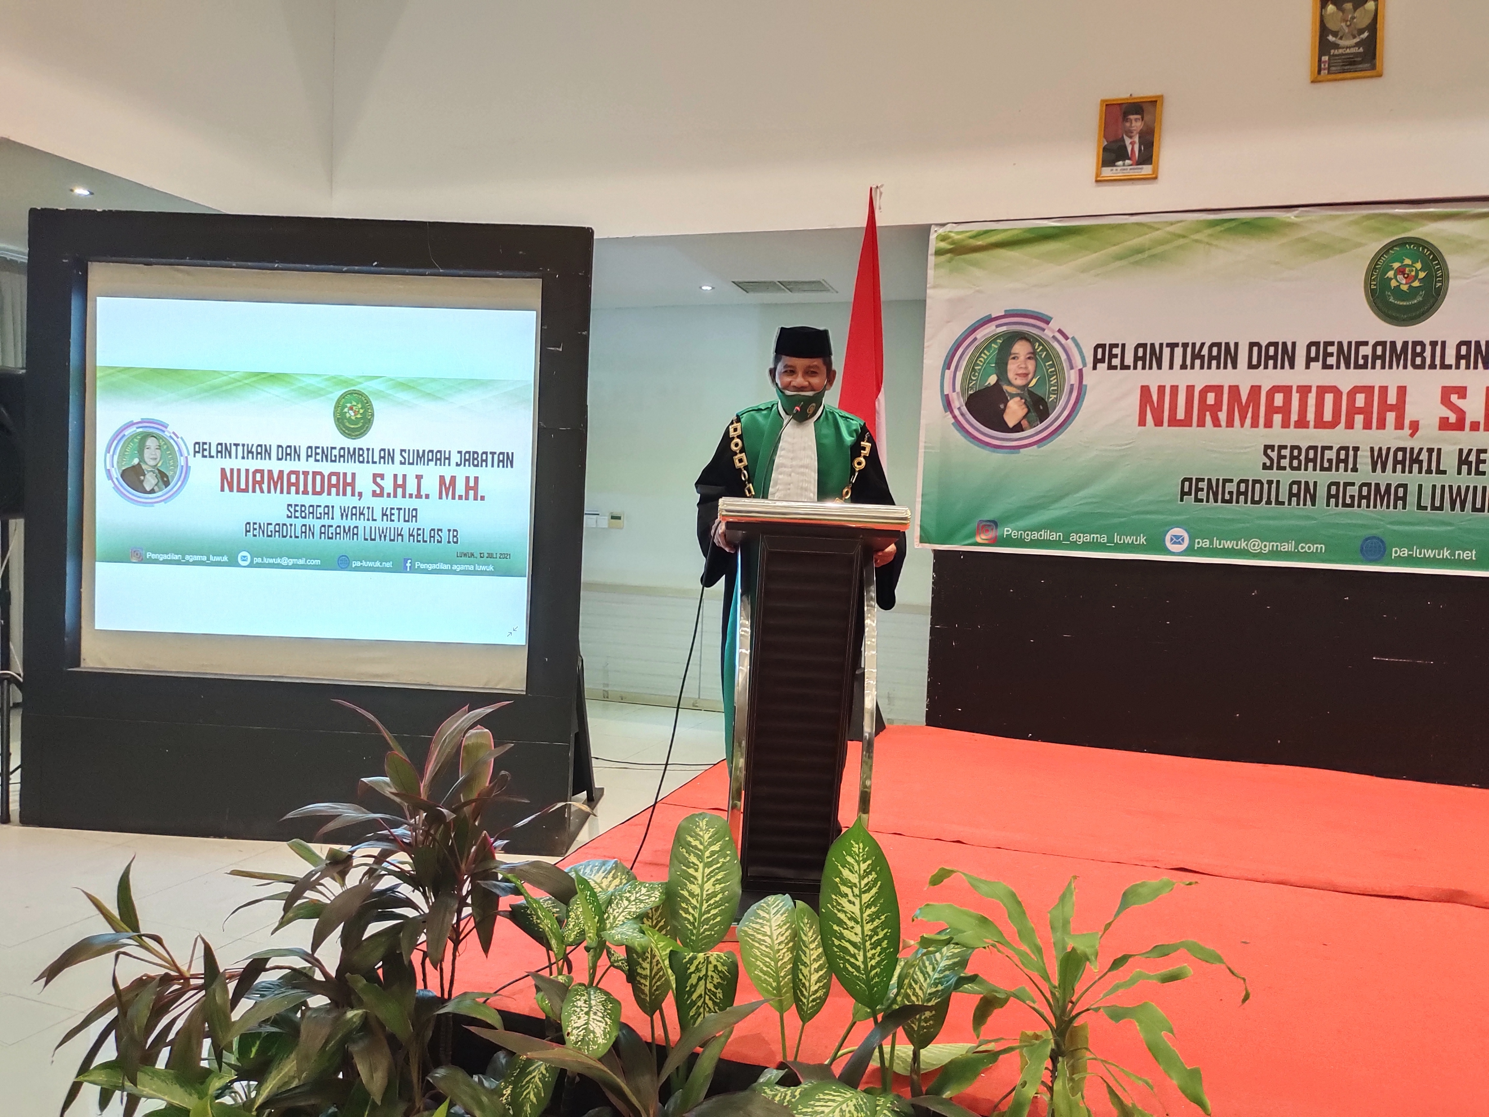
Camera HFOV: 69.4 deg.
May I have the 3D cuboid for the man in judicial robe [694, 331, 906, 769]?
[{"bbox_3d":[0.165,0.106,3.512,0.660,1.702,0.500,3,3,3],"label":"man in judicial robe"}]

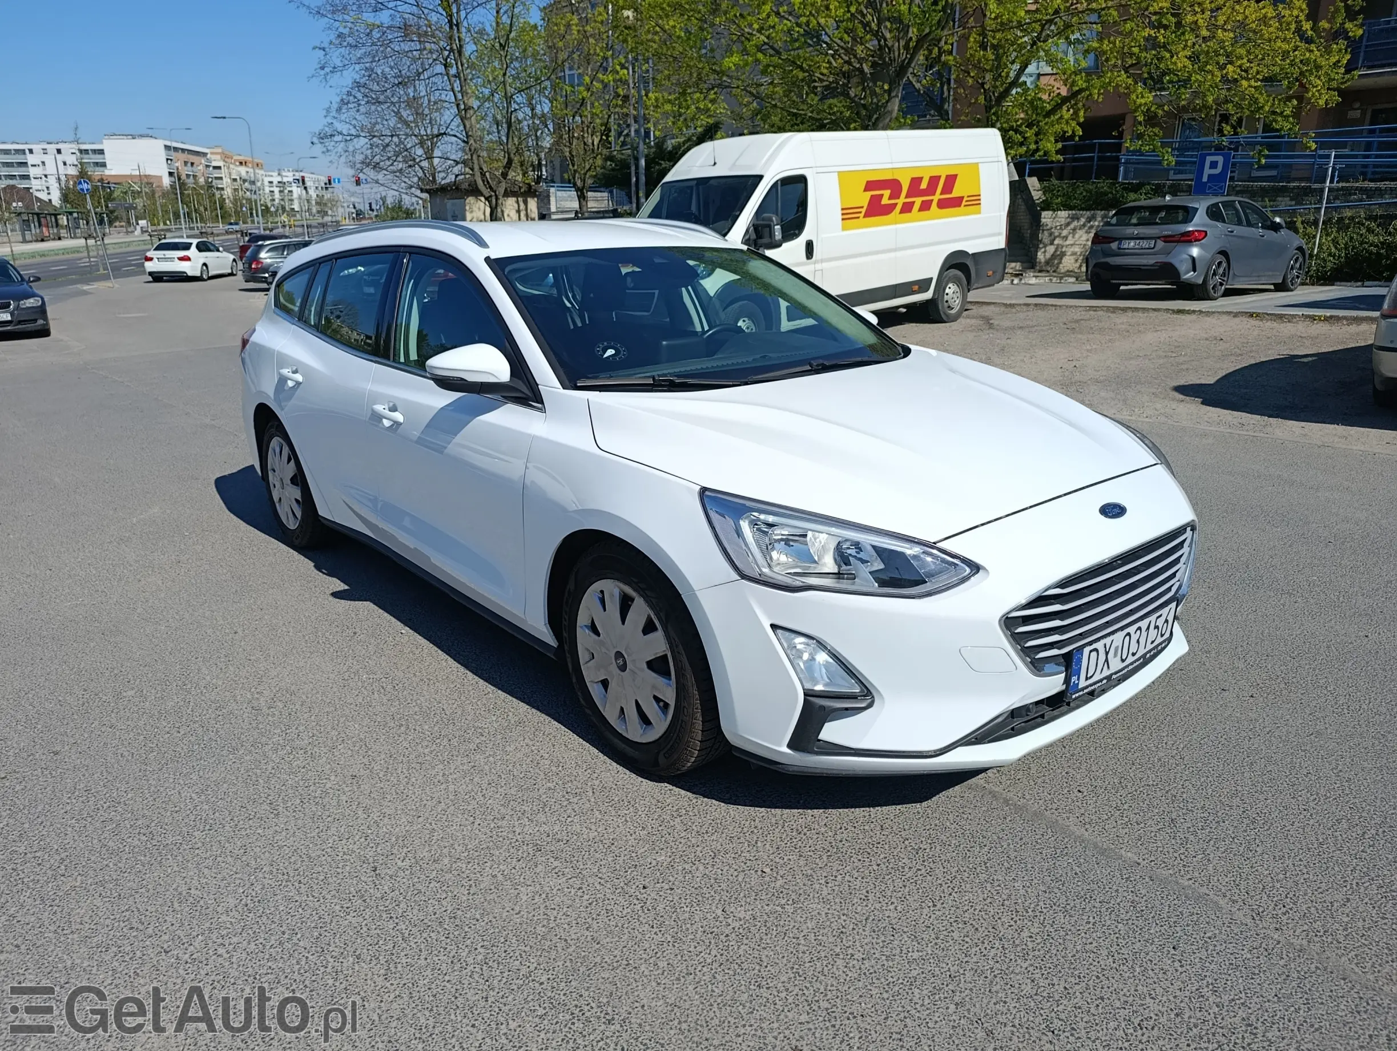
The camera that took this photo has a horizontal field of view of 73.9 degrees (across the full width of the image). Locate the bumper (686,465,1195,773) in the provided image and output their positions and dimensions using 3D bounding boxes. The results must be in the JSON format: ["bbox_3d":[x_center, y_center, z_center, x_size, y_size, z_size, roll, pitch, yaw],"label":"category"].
[{"bbox_3d":[0.839,0.157,2.460,1.790,0.580,0.620,-14,21,-38],"label":"bumper"}]

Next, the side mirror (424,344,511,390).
[{"bbox_3d":[-0.651,-0.453,2.671,0.245,0.160,0.185,-15,21,-38],"label":"side mirror"}]

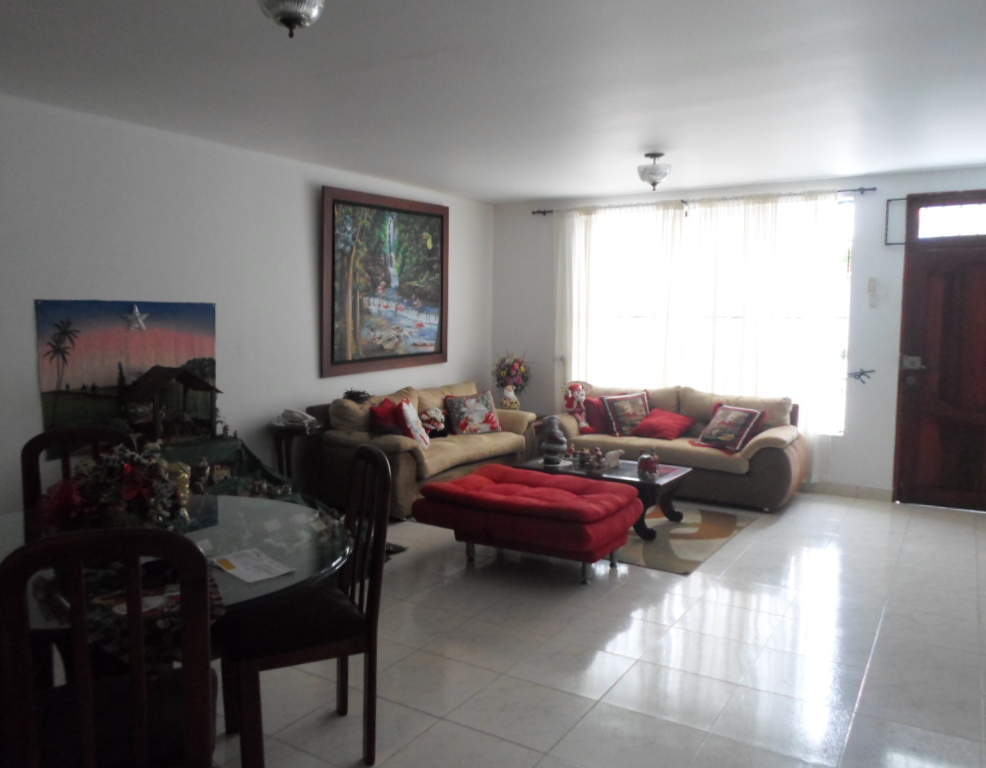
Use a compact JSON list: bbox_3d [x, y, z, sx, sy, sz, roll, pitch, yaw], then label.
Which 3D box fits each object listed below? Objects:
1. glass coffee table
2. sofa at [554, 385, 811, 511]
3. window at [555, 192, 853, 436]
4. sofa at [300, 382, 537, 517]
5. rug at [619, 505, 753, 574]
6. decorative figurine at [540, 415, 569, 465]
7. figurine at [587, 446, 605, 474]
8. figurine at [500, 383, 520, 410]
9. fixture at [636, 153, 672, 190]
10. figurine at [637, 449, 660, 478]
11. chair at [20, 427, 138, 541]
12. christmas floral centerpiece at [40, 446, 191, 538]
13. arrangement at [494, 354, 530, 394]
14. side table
[{"bbox_3d":[0.775,0.793,5.296,1.114,0.381,0.749,3,5,32],"label":"glass coffee table"},{"bbox_3d":[1.534,0.454,6.338,2.230,0.860,0.930,3,5,32],"label":"sofa"},{"bbox_3d":[1.762,-0.617,6.708,2.632,2.005,0.120,3,5,29],"label":"window"},{"bbox_3d":[-0.517,0.470,6.277,0.952,0.871,2.086,3,5,34],"label":"sofa"},{"bbox_3d":[0.827,0.981,5.257,1.681,0.012,1.640,3,5,32],"label":"rug"},{"bbox_3d":[0.458,0.401,5.404,0.210,0.350,0.190,-1,5,-9],"label":"decorative figurine"},{"bbox_3d":[0.741,0.518,5.288,0.110,0.135,0.100,1,5,8],"label":"figurine"},{"bbox_3d":[0.167,0.119,7.046,0.200,0.267,0.170,1,4,14],"label":"figurine"},{"bbox_3d":[1.143,-1.498,5.247,0.241,0.269,0.241,3,5,32],"label":"fixture"},{"bbox_3d":[1.042,0.520,4.977,0.140,0.190,0.140,1,5,12],"label":"figurine"},{"bbox_3d":[-1.475,0.671,2.720,0.440,0.970,0.510,-3,5,-32],"label":"chair"},{"bbox_3d":[-1.081,0.306,2.106,0.420,0.270,0.360,-2,5,-27],"label":"christmas floral centerpiece"},{"bbox_3d":[0.196,-0.095,7.429,0.370,0.400,0.350,0,5,2],"label":"arrangement"},{"bbox_3d":[-1.433,0.627,5.378,0.405,0.664,0.405,3,5,32],"label":"side table"}]

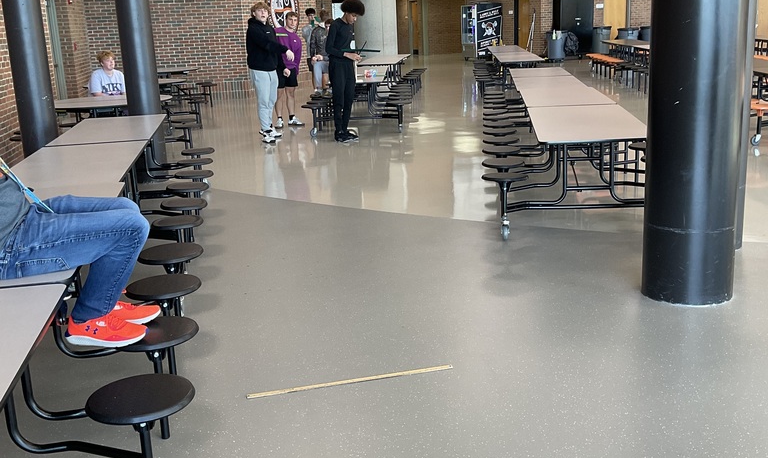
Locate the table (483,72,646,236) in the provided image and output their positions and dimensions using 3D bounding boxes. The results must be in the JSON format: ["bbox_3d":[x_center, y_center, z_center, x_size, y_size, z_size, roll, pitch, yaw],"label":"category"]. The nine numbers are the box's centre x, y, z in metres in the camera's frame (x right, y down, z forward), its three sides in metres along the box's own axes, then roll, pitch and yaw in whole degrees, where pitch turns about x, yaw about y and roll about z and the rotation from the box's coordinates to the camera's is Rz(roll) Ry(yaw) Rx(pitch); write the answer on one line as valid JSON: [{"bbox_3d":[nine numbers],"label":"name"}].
[{"bbox_3d":[1.800,-1.099,8.994,1.490,0.735,7.390,-1,14,7],"label":"table"}]

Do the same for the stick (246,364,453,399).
[{"bbox_3d":[-0.136,0.660,3.733,0.914,0.006,0.030,-6,14,-14],"label":"stick"}]

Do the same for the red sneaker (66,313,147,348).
[{"bbox_3d":[-1.014,0.362,3.135,0.300,0.110,0.105,-4,14,-4],"label":"red sneaker"}]

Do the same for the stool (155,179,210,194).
[{"bbox_3d":[-1.389,-0.105,6.175,0.312,0.437,0.312,-5,14,-9],"label":"stool"}]

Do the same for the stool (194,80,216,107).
[{"bbox_3d":[-3.422,-2.582,16.607,0.370,0.460,0.370,-8,15,-20],"label":"stool"}]

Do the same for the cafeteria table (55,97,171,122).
[{"bbox_3d":[-3.195,-1.120,9.967,1.524,0.745,1.524,-3,14,0],"label":"cafeteria table"}]

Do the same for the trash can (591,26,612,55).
[{"bbox_3d":[6.627,-5.763,26.200,0.630,0.820,0.630,-2,14,1],"label":"trash can"}]

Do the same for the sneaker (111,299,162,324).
[{"bbox_3d":[-1.024,0.313,3.336,0.295,0.110,0.105,-5,14,-10],"label":"sneaker"}]

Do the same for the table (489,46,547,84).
[{"bbox_3d":[2.605,-3.230,17.559,0.750,0.740,6.400,-1,14,5],"label":"table"}]

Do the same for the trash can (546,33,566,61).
[{"bbox_3d":[5.151,-5.425,25.500,0.620,0.880,0.620,-2,14,1],"label":"trash can"}]

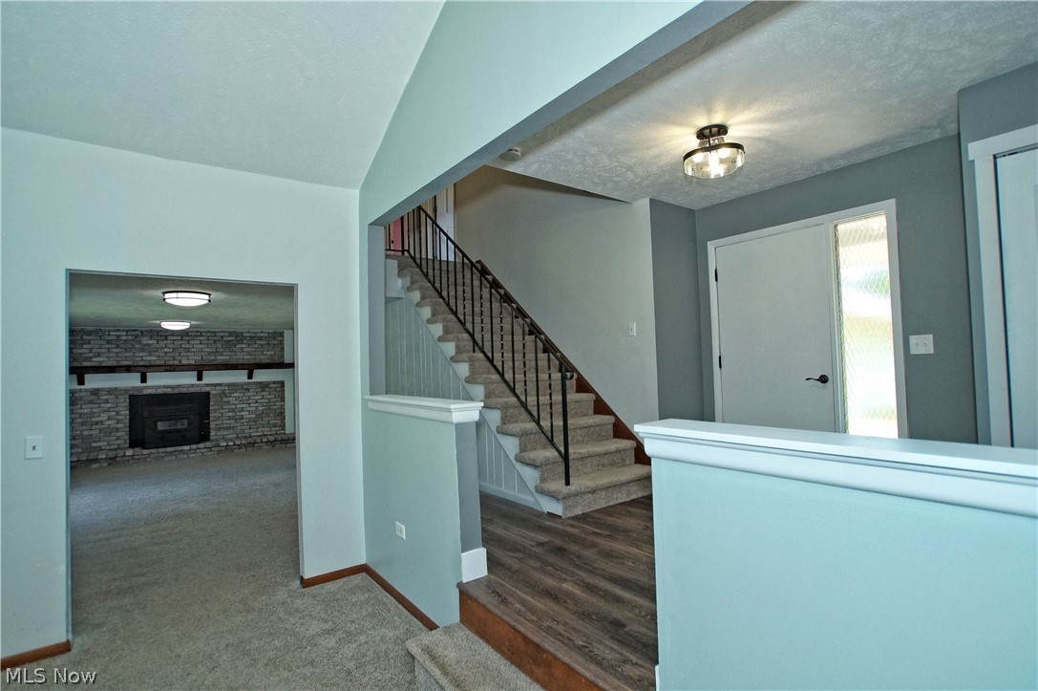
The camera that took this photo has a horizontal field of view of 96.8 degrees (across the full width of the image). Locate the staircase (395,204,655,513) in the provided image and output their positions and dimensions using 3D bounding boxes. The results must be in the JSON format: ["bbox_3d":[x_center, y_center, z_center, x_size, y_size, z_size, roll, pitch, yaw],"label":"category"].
[{"bbox_3d":[-0.151,-0.247,4.763,1.050,3.120,2.760,-1,-2,-37],"label":"staircase"}]

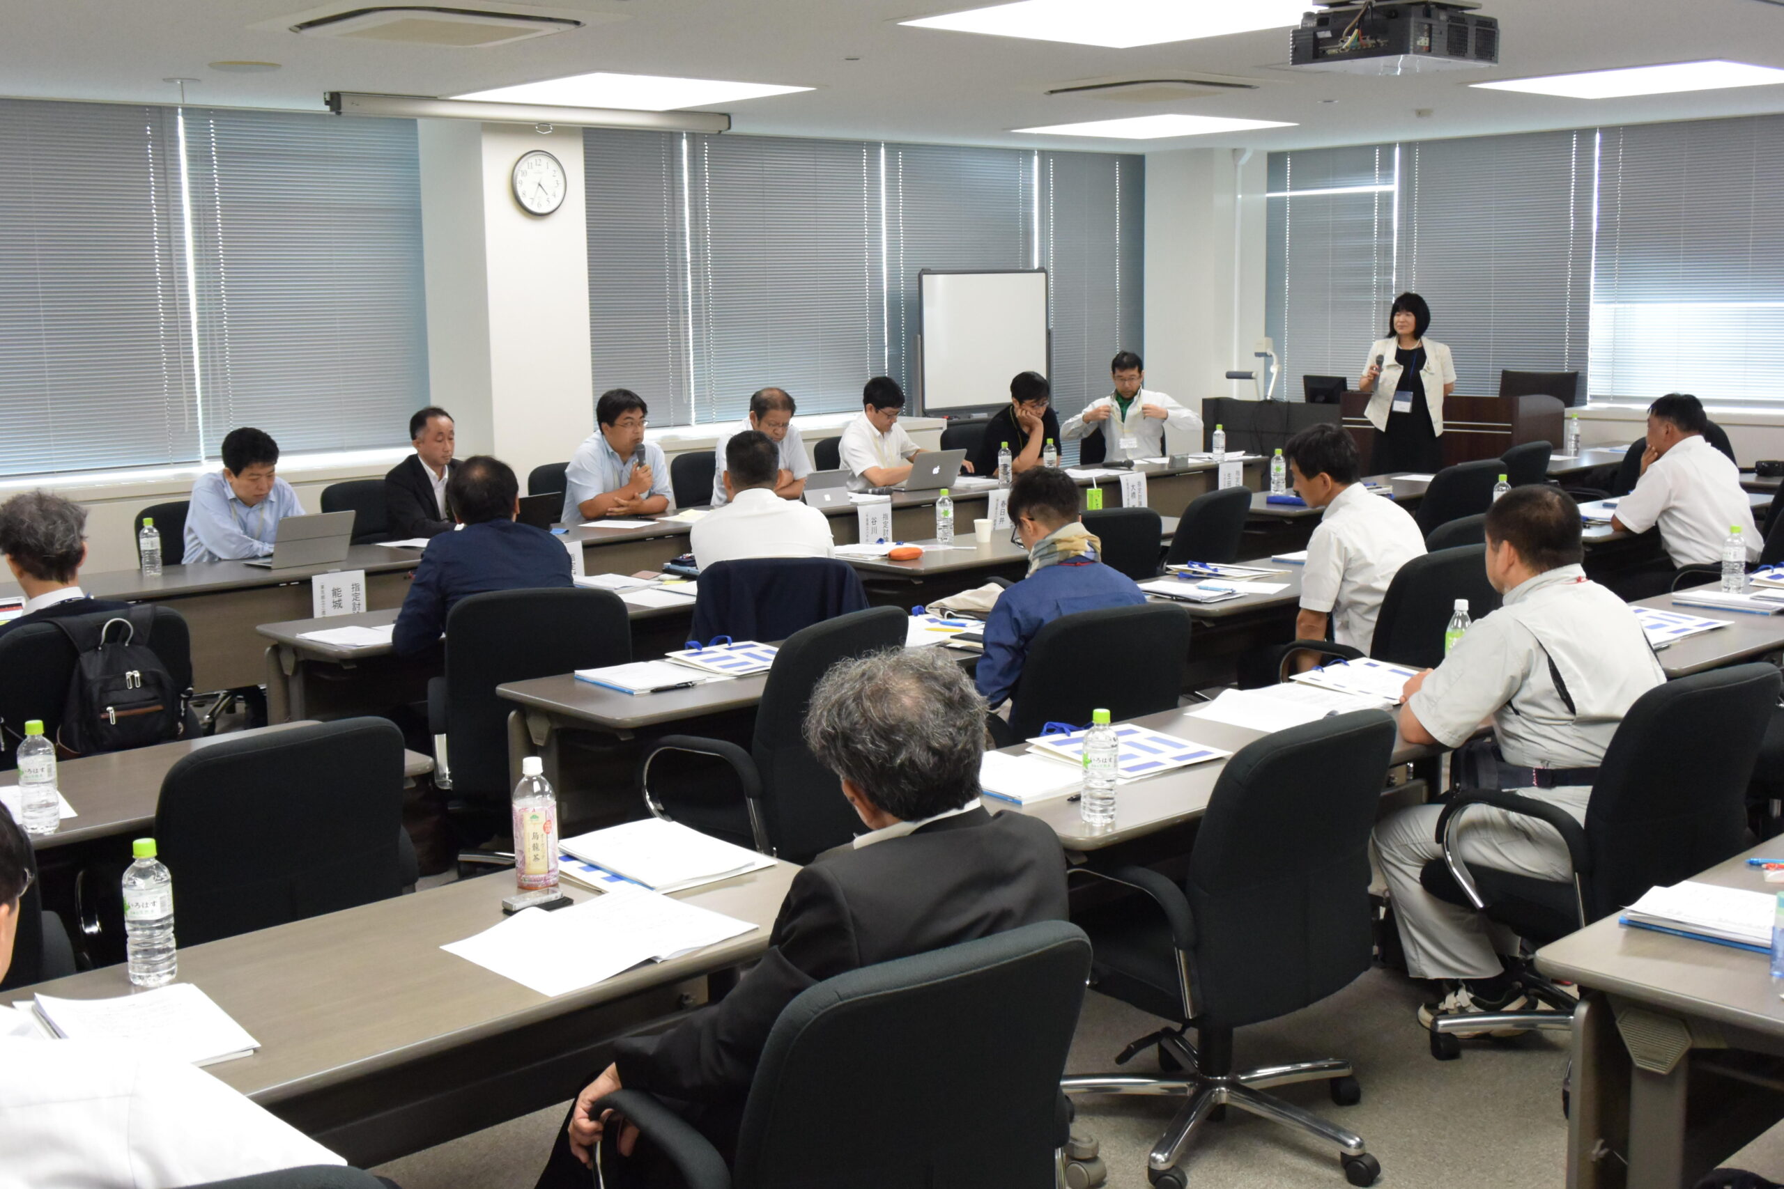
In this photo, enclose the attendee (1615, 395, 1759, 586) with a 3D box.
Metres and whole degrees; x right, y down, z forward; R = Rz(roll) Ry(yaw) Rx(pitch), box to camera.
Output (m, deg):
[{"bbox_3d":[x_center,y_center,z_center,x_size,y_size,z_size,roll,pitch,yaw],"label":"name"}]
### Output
[{"bbox_3d":[3.125,-0.164,7.482,0.520,1.260,0.770,-9,12,-41],"label":"attendee"}]

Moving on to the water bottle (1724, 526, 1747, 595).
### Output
[{"bbox_3d":[2.724,-0.121,6.077,0.067,0.217,0.067,-9,12,-41],"label":"water bottle"}]

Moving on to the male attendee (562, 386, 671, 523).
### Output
[{"bbox_3d":[-1.152,-0.277,8.462,0.560,1.270,0.780,-10,13,-43],"label":"male attendee"}]

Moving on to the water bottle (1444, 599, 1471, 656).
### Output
[{"bbox_3d":[1.365,0.117,4.542,0.067,0.210,0.067,2,10,17],"label":"water bottle"}]

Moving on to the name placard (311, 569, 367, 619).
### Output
[{"bbox_3d":[-2.006,0.081,6.863,0.210,0.297,0.010,-9,12,-40],"label":"name placard"}]

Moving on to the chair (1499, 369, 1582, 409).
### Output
[{"bbox_3d":[3.772,-0.772,11.281,0.650,1.120,0.620,-9,12,-40],"label":"chair"}]

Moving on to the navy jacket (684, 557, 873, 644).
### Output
[{"bbox_3d":[-0.341,0.184,5.712,0.530,0.580,0.240,-3,9,-12],"label":"navy jacket"}]

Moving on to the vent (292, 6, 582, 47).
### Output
[{"bbox_3d":[-1.540,-1.919,6.379,0.810,0.060,0.810,-9,12,-40],"label":"vent"}]

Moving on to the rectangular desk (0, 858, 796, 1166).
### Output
[{"bbox_3d":[-0.855,0.915,2.713,1.810,0.710,0.600,-9,12,-40],"label":"rectangular desk"}]

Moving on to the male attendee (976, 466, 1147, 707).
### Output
[{"bbox_3d":[0.392,0.261,5.123,0.540,1.240,0.780,-10,13,-43],"label":"male attendee"}]

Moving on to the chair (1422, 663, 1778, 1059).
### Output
[{"bbox_3d":[1.438,0.599,4.015,0.620,0.900,0.630,-9,13,-42],"label":"chair"}]

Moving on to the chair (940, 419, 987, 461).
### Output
[{"bbox_3d":[0.618,-0.482,10.389,0.600,0.920,0.600,7,12,40],"label":"chair"}]

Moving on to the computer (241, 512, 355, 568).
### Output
[{"bbox_3d":[-2.288,-0.222,7.298,0.310,0.207,0.320,-9,12,-41],"label":"computer"}]

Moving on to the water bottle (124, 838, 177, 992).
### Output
[{"bbox_3d":[-1.130,0.481,2.856,0.066,0.218,0.066,-9,12,-41],"label":"water bottle"}]

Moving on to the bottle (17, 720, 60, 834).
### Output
[{"bbox_3d":[-1.670,0.355,3.675,0.066,0.218,0.066,-9,12,-41],"label":"bottle"}]

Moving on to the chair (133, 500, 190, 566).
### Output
[{"bbox_3d":[-2.617,0.096,7.455,0.620,0.900,0.600,7,12,41],"label":"chair"}]

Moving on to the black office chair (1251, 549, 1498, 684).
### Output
[{"bbox_3d":[1.478,0.289,5.908,0.630,0.930,0.620,8,13,44],"label":"black office chair"}]

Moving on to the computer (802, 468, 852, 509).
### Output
[{"bbox_3d":[-0.372,-0.514,9.031,0.275,0.170,0.260,-9,12,-41],"label":"computer"}]

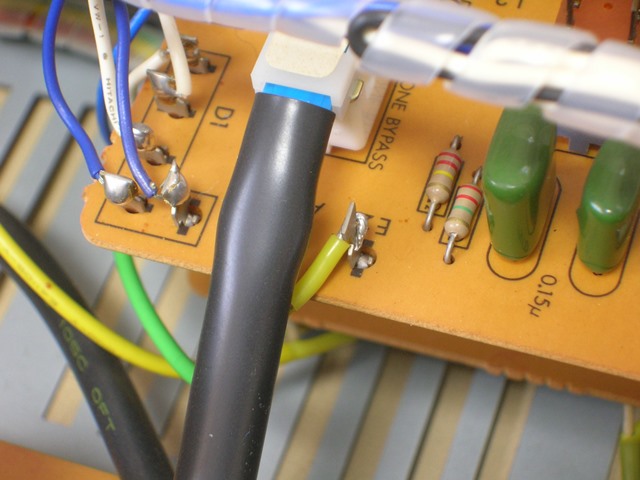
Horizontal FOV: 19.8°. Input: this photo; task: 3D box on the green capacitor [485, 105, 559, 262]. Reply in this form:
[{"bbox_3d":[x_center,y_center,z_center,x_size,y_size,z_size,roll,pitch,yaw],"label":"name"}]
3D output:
[{"bbox_3d":[0.019,-0.006,0.174,0.005,0.012,0.011,14,60,12],"label":"green capacitor"}]

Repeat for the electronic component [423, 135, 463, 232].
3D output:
[{"bbox_3d":[0.012,-0.006,0.181,0.002,0.002,0.011,14,60,12],"label":"electronic component"}]

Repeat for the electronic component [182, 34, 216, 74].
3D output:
[{"bbox_3d":[-0.013,-0.019,0.189,0.004,0.005,0.002,14,60,12],"label":"electronic component"}]

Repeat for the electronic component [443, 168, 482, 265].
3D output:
[{"bbox_3d":[0.014,-0.003,0.179,0.002,0.002,0.011,14,60,12],"label":"electronic component"}]

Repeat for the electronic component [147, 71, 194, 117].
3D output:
[{"bbox_3d":[-0.015,-0.015,0.186,0.004,0.006,0.002,14,60,12],"label":"electronic component"}]

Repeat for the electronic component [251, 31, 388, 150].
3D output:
[{"bbox_3d":[0.000,-0.016,0.184,0.011,0.009,0.010,14,60,12],"label":"electronic component"}]

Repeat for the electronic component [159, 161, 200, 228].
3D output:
[{"bbox_3d":[-0.013,-0.005,0.179,0.003,0.007,0.003,14,60,12],"label":"electronic component"}]

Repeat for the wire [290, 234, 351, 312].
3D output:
[{"bbox_3d":[0.000,0.003,0.174,0.002,0.002,0.008,36,92,23],"label":"wire"}]

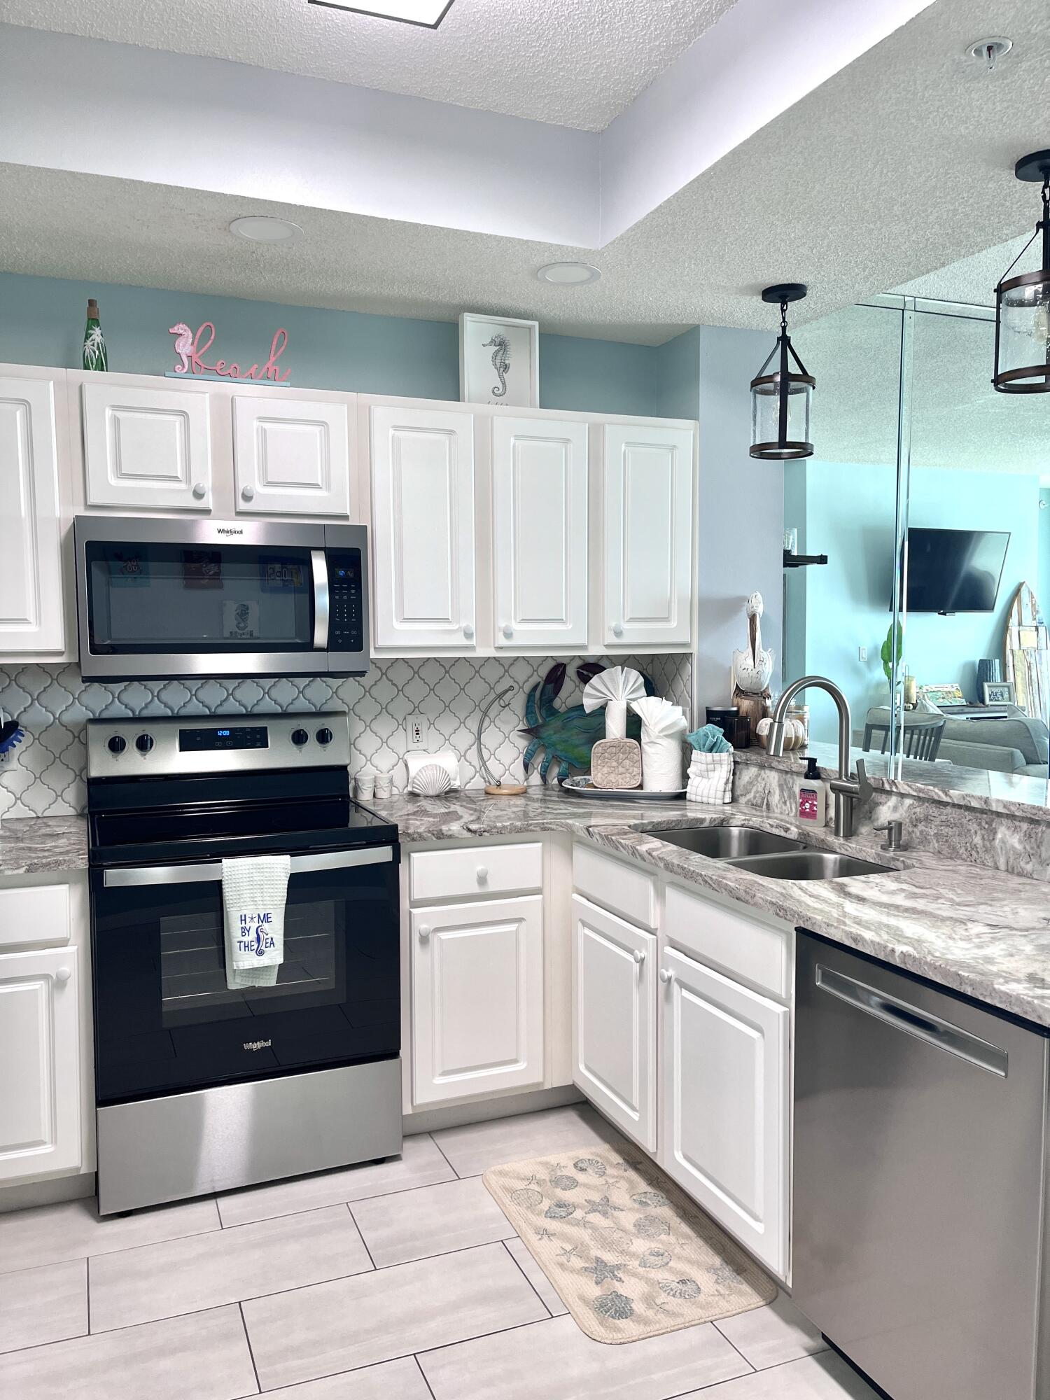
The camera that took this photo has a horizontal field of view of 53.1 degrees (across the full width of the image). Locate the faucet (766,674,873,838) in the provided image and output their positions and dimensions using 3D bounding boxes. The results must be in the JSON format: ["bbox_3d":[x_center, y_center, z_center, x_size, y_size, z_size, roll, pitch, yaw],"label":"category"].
[{"bbox_3d":[0.741,0.149,2.647,0.262,0.415,0.150,-1,3,-22],"label":"faucet"}]

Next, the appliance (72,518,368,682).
[{"bbox_3d":[-0.866,-0.280,3.023,0.759,0.426,0.410,-2,4,-22],"label":"appliance"}]

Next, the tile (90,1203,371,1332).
[{"bbox_3d":[-0.674,1.299,2.417,0.605,0.010,0.306,-1,3,-22],"label":"tile"}]

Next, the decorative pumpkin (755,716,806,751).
[{"bbox_3d":[0.795,0.105,3.266,0.160,0.112,0.160,0,4,0],"label":"decorative pumpkin"}]

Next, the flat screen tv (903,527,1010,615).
[{"bbox_3d":[3.356,-1.009,8.287,1.120,0.645,0.070,-2,16,-23],"label":"flat screen tv"}]

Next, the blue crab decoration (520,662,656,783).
[{"bbox_3d":[0.242,0.087,3.725,0.545,0.440,0.060,-1,3,-22],"label":"blue crab decoration"}]

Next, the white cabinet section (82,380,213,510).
[{"bbox_3d":[-1.057,-0.679,2.938,0.315,0.315,0.290,-2,4,-22],"label":"white cabinet section"}]

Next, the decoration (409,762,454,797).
[{"bbox_3d":[-0.304,0.264,3.448,0.138,0.110,0.050,-1,4,-17],"label":"decoration"}]

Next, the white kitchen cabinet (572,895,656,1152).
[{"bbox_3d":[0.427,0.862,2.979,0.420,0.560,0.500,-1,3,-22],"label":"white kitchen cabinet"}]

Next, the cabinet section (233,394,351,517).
[{"bbox_3d":[-0.706,-0.689,3.083,0.315,0.313,0.290,-2,4,-22],"label":"cabinet section"}]

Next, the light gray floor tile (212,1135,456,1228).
[{"bbox_3d":[-0.512,1.281,2.825,0.606,0.010,0.302,-2,4,-22],"label":"light gray floor tile"}]

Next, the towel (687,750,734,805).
[{"bbox_3d":[0.585,0.244,3.307,0.130,0.160,0.095,1,3,29],"label":"towel"}]

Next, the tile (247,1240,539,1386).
[{"bbox_3d":[-0.280,1.317,2.264,0.606,0.010,0.302,-2,4,-22],"label":"tile"}]

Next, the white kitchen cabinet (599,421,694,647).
[{"bbox_3d":[0.365,-0.539,3.577,0.323,0.710,0.250,-1,3,-22],"label":"white kitchen cabinet"}]

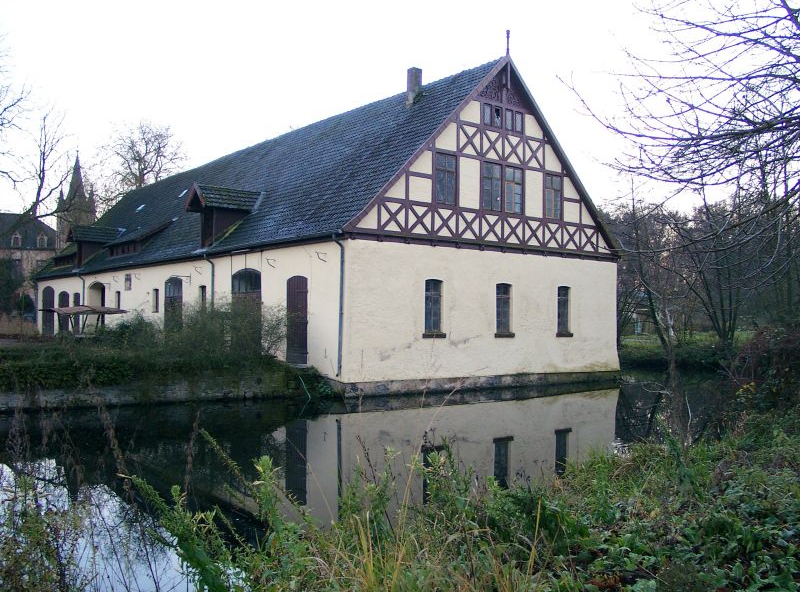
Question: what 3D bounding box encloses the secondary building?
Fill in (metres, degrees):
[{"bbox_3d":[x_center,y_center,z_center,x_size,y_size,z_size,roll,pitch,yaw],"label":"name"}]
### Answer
[{"bbox_3d":[-7.692,-2.343,43.455,14.738,12.221,37.190,2,-3,-39],"label":"secondary building"}]

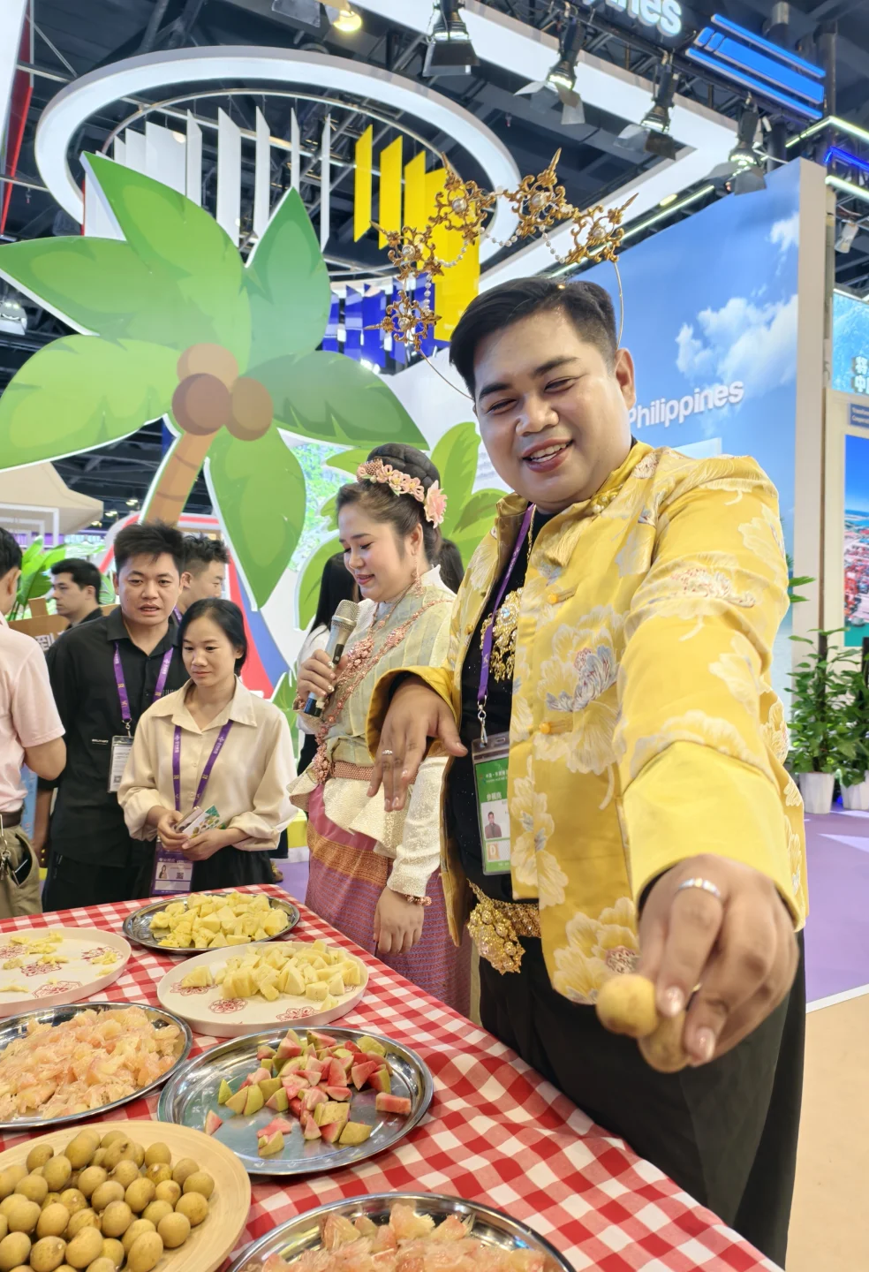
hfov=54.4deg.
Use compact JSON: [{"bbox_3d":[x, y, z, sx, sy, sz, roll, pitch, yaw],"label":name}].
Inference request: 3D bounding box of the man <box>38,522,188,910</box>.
[{"bbox_3d":[-0.791,0.532,2.260,0.550,1.690,0.340,1,1,-20],"label":"man"}]

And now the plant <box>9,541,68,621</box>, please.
[{"bbox_3d":[-2.000,0.390,4.300,0.750,1.700,0.750,1,1,-18],"label":"plant"}]

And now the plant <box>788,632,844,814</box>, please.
[{"bbox_3d":[2.969,0.670,6.550,0.410,1.360,0.410,0,1,-30],"label":"plant"}]

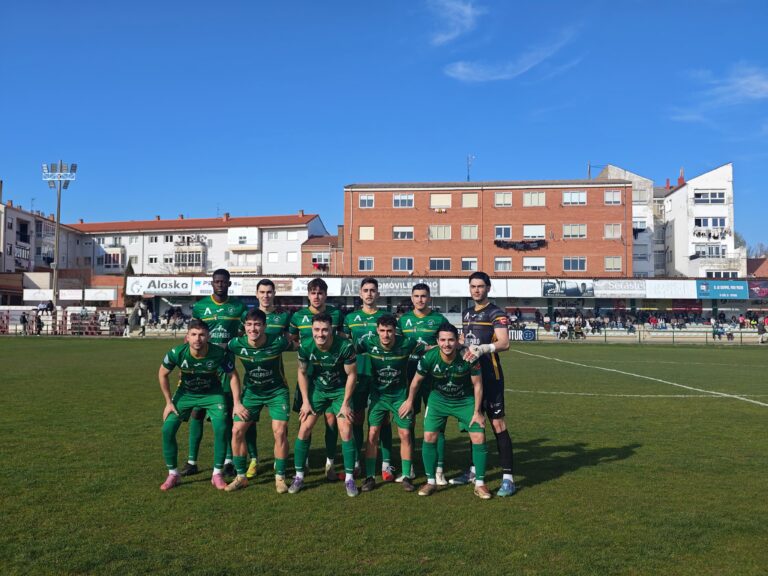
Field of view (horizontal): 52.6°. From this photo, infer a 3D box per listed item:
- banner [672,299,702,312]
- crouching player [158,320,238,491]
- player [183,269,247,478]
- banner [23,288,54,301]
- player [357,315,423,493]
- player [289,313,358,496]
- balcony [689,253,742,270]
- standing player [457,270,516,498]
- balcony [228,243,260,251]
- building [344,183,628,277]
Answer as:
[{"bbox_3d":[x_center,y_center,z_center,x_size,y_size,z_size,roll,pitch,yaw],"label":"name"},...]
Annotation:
[{"bbox_3d":[25.587,1.560,65.465,2.476,1.180,0.080,0,-2,3],"label":"banner"},{"bbox_3d":[-1.560,0.955,6.560,0.660,1.400,0.600,1,-2,-6],"label":"crouching player"},{"bbox_3d":[-1.565,0.775,7.170,0.580,1.870,0.430,1,-3,-7],"label":"player"},{"bbox_3d":[-30.701,0.631,69.000,2.700,0.980,0.080,0,-2,6],"label":"banner"},{"bbox_3d":[0.046,0.936,6.582,0.560,1.470,0.550,1,-2,0],"label":"player"},{"bbox_3d":[-0.497,0.918,6.412,0.570,1.480,0.550,1,-2,-1],"label":"player"},{"bbox_3d":[34.059,-2.706,79.300,4.500,1.700,2.300,0,-2,7],"label":"balcony"},{"bbox_3d":[0.857,0.780,6.620,0.570,1.850,0.480,-1,-3,25],"label":"standing player"},{"bbox_3d":[-18.504,-5.505,103.000,4.200,1.150,1.200,0,-3,14],"label":"balcony"},{"bbox_3d":[9.985,-2.767,76.199,26.000,14.500,11.000,0,-2,9],"label":"building"}]

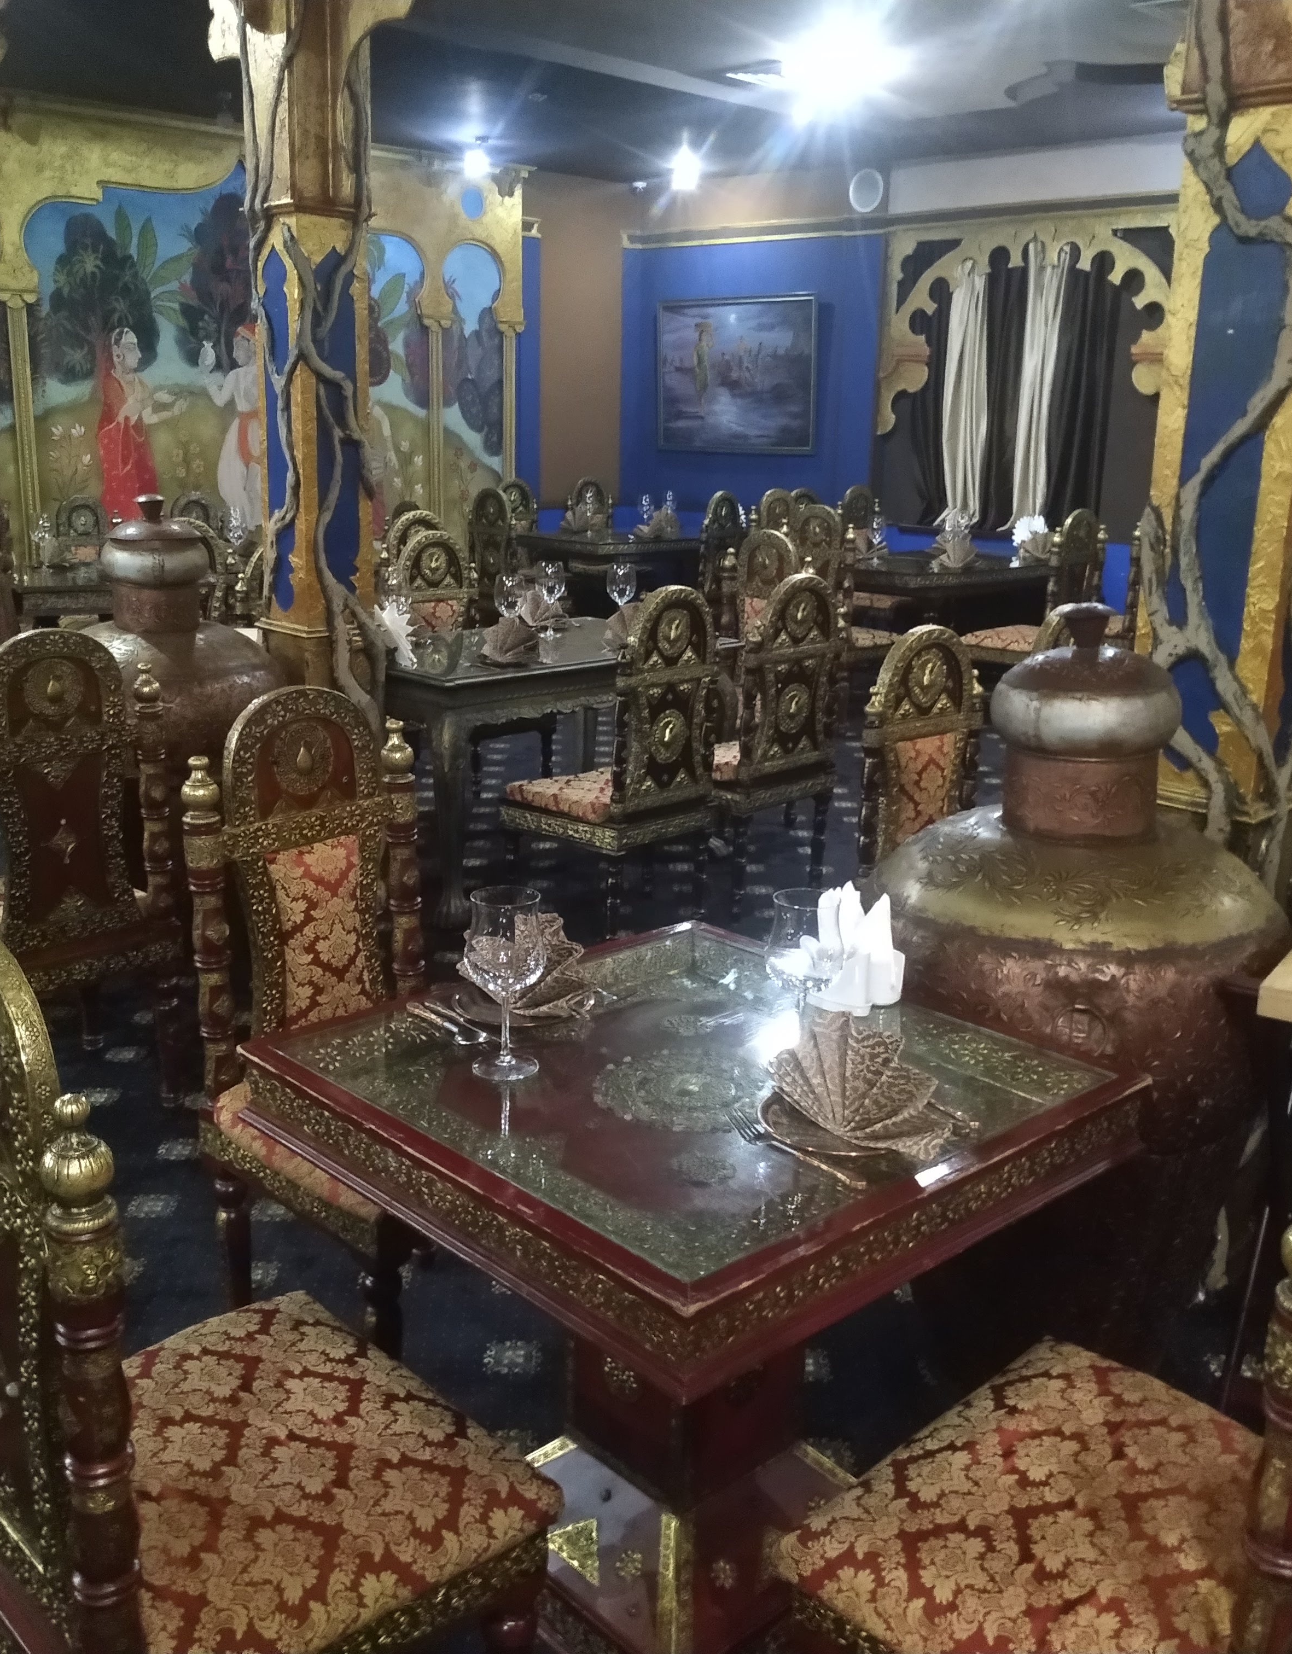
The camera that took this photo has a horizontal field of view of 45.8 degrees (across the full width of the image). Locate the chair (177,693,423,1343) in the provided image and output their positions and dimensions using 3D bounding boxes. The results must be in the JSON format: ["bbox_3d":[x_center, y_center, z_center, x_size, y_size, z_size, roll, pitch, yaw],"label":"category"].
[{"bbox_3d":[-0.405,0.334,2.481,0.510,1.090,0.490,13,18,38],"label":"chair"}]

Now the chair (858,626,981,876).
[{"bbox_3d":[0.798,0.077,3.502,0.480,1.050,0.460,15,20,42],"label":"chair"}]

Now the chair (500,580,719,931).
[{"bbox_3d":[-0.106,-0.235,4.756,0.500,1.060,0.480,13,19,39],"label":"chair"}]

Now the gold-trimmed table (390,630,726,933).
[{"bbox_3d":[-0.421,-0.253,5.239,0.925,0.735,1.400,15,20,42],"label":"gold-trimmed table"}]

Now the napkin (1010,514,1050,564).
[{"bbox_3d":[2.213,-1.649,8.787,0.220,0.270,0.130,5,15,13],"label":"napkin"}]

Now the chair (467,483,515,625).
[{"bbox_3d":[-0.705,-1.329,8.369,0.439,1.024,0.468,15,20,40],"label":"chair"}]

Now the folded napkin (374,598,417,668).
[{"bbox_3d":[-0.754,-0.594,4.602,0.156,0.166,0.107,-7,18,-29],"label":"folded napkin"}]

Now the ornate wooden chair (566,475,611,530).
[{"bbox_3d":[-0.269,-1.989,11.166,0.480,1.050,0.460,15,20,42],"label":"ornate wooden chair"}]

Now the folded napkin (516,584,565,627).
[{"bbox_3d":[-0.399,-0.855,5.805,0.185,0.140,0.100,-13,20,-41],"label":"folded napkin"}]

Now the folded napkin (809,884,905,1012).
[{"bbox_3d":[0.299,0.165,2.115,0.120,0.155,0.090,-13,20,-41],"label":"folded napkin"}]

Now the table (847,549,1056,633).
[{"bbox_3d":[1.524,-1.136,8.749,1.000,0.735,1.340,15,20,42],"label":"table"}]

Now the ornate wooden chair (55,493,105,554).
[{"bbox_3d":[-2.893,-1.250,8.233,0.510,1.040,0.475,15,21,42],"label":"ornate wooden chair"}]

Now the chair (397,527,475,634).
[{"bbox_3d":[-0.685,-0.610,6.044,0.510,1.040,0.475,15,21,42],"label":"chair"}]

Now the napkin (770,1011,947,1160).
[{"bbox_3d":[0.239,0.262,1.659,0.215,0.130,0.105,15,20,42],"label":"napkin"}]

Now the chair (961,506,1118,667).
[{"bbox_3d":[1.911,-1.038,7.492,0.468,1.043,0.449,15,21,41],"label":"chair"}]

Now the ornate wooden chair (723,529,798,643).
[{"bbox_3d":[0.349,-0.738,6.595,0.475,1.040,0.510,15,21,42],"label":"ornate wooden chair"}]

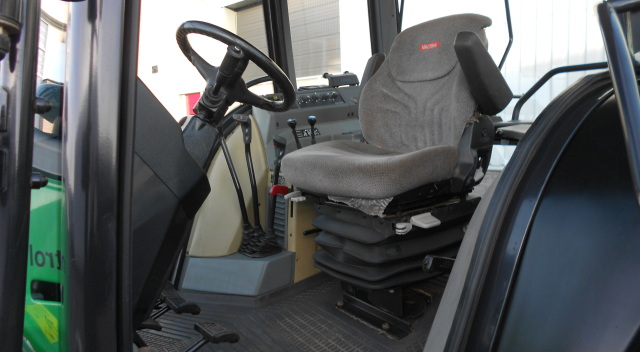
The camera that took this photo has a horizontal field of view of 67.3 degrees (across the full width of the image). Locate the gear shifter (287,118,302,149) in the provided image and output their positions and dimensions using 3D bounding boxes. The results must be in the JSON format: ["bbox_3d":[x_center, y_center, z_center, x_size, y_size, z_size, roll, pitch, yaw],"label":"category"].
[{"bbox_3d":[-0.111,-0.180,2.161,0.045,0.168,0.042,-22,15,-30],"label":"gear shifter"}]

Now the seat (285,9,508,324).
[{"bbox_3d":[0.265,-0.031,1.795,0.730,1.140,0.600,-6,7,-33],"label":"seat"}]

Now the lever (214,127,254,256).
[{"bbox_3d":[-0.340,0.057,1.994,0.075,0.575,0.070,-18,13,-31],"label":"lever"}]

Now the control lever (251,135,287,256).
[{"bbox_3d":[-0.201,0.081,2.098,0.090,0.508,0.075,1,3,-33],"label":"control lever"}]

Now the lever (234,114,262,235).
[{"bbox_3d":[-0.279,0.017,2.037,0.090,0.541,0.065,-10,10,-32],"label":"lever"}]

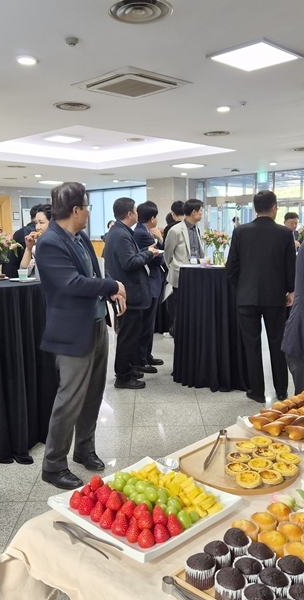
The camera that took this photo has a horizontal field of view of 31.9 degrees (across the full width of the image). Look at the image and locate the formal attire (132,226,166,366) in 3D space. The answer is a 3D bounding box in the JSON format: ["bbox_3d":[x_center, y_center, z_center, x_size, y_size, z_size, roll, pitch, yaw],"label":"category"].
[{"bbox_3d":[-0.055,-0.060,5.263,0.400,1.410,0.480,0,10,0],"label":"formal attire"}]

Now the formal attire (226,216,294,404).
[{"bbox_3d":[0.885,0.073,4.353,0.560,1.490,0.340,1,10,7],"label":"formal attire"}]

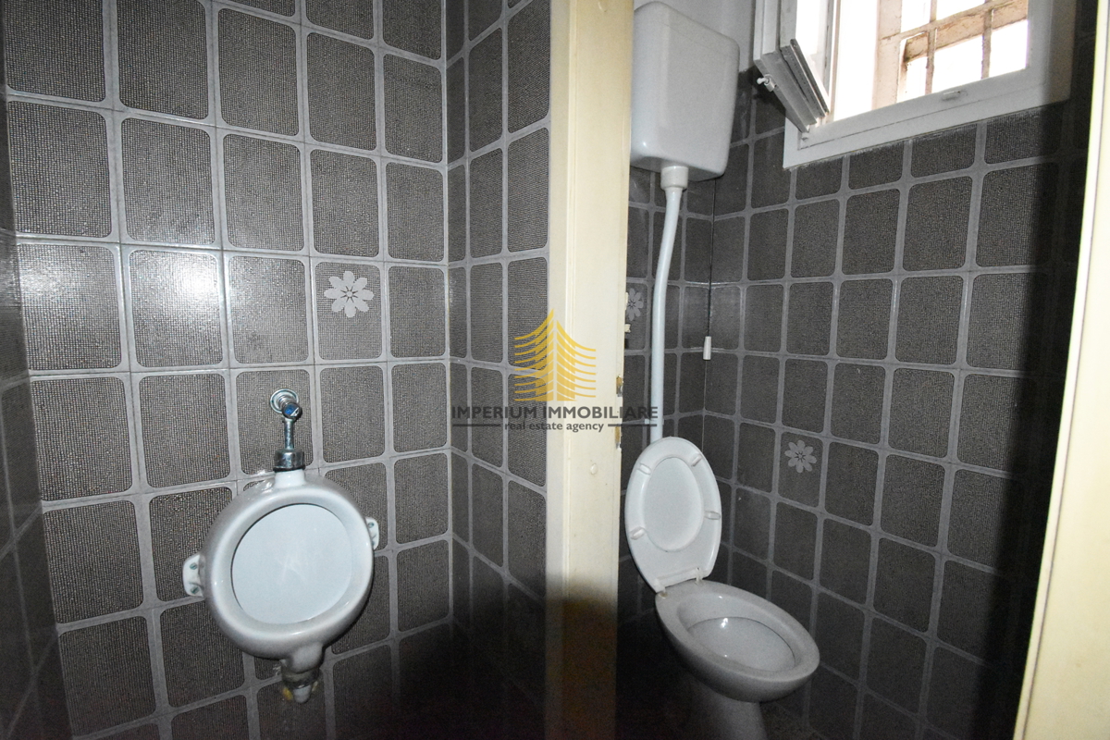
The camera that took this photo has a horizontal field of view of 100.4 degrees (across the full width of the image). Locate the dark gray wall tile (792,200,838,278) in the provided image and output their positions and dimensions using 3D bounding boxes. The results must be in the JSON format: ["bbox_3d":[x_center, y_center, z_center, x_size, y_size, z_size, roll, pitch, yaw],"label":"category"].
[{"bbox_3d":[0.723,-0.358,1.284,0.010,0.195,0.117,-3,7,-33],"label":"dark gray wall tile"}]

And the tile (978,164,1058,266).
[{"bbox_3d":[0.942,-0.312,0.946,0.010,0.195,0.116,-3,7,-33],"label":"tile"}]

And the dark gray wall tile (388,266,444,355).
[{"bbox_3d":[-0.308,-0.128,1.040,0.122,0.195,0.010,-3,7,-31],"label":"dark gray wall tile"}]

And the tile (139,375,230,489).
[{"bbox_3d":[-0.671,0.105,0.844,0.120,0.197,0.010,-3,7,-31],"label":"tile"}]

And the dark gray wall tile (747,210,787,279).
[{"bbox_3d":[0.644,-0.379,1.402,0.010,0.201,0.123,-3,7,-33],"label":"dark gray wall tile"}]

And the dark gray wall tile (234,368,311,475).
[{"bbox_3d":[-0.551,0.100,0.913,0.124,0.201,0.010,-3,7,-31],"label":"dark gray wall tile"}]

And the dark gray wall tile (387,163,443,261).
[{"bbox_3d":[-0.320,-0.355,1.058,0.131,0.203,0.012,-3,7,-32],"label":"dark gray wall tile"}]

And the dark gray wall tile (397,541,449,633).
[{"bbox_3d":[-0.333,0.546,1.170,0.133,0.212,0.010,-3,7,-32],"label":"dark gray wall tile"}]

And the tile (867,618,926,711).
[{"bbox_3d":[0.860,0.739,1.169,0.010,0.184,0.118,-3,7,-33],"label":"tile"}]

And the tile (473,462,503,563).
[{"bbox_3d":[-0.151,0.326,1.053,0.010,0.211,0.131,-4,8,-40],"label":"tile"}]

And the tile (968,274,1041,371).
[{"bbox_3d":[0.939,-0.101,0.969,0.010,0.199,0.113,-3,7,-33],"label":"tile"}]

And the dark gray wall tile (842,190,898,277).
[{"bbox_3d":[0.823,-0.353,1.208,0.012,0.203,0.131,-3,7,-32],"label":"dark gray wall tile"}]

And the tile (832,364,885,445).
[{"bbox_3d":[0.834,0.090,1.277,0.010,0.211,0.131,-3,7,-33],"label":"tile"}]

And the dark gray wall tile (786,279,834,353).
[{"bbox_3d":[0.709,-0.140,1.283,0.010,0.194,0.114,-4,7,-36],"label":"dark gray wall tile"}]

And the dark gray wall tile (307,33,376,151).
[{"bbox_3d":[-0.423,-0.548,0.923,0.119,0.192,0.010,-3,7,-31],"label":"dark gray wall tile"}]

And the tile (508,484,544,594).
[{"bbox_3d":[-0.058,0.325,0.894,0.010,0.201,0.122,-4,8,-40],"label":"tile"}]

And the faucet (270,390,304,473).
[{"bbox_3d":[-0.536,0.122,0.930,0.055,0.156,0.095,-3,7,-31],"label":"faucet"}]

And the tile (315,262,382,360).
[{"bbox_3d":[-0.430,-0.122,0.966,0.121,0.195,0.010,-3,7,-31],"label":"tile"}]

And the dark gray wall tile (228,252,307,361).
[{"bbox_3d":[-0.576,-0.120,0.940,0.131,0.211,0.010,-3,7,-31],"label":"dark gray wall tile"}]

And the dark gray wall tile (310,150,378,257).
[{"bbox_3d":[-0.444,-0.346,0.979,0.131,0.203,0.012,-3,7,-32],"label":"dark gray wall tile"}]

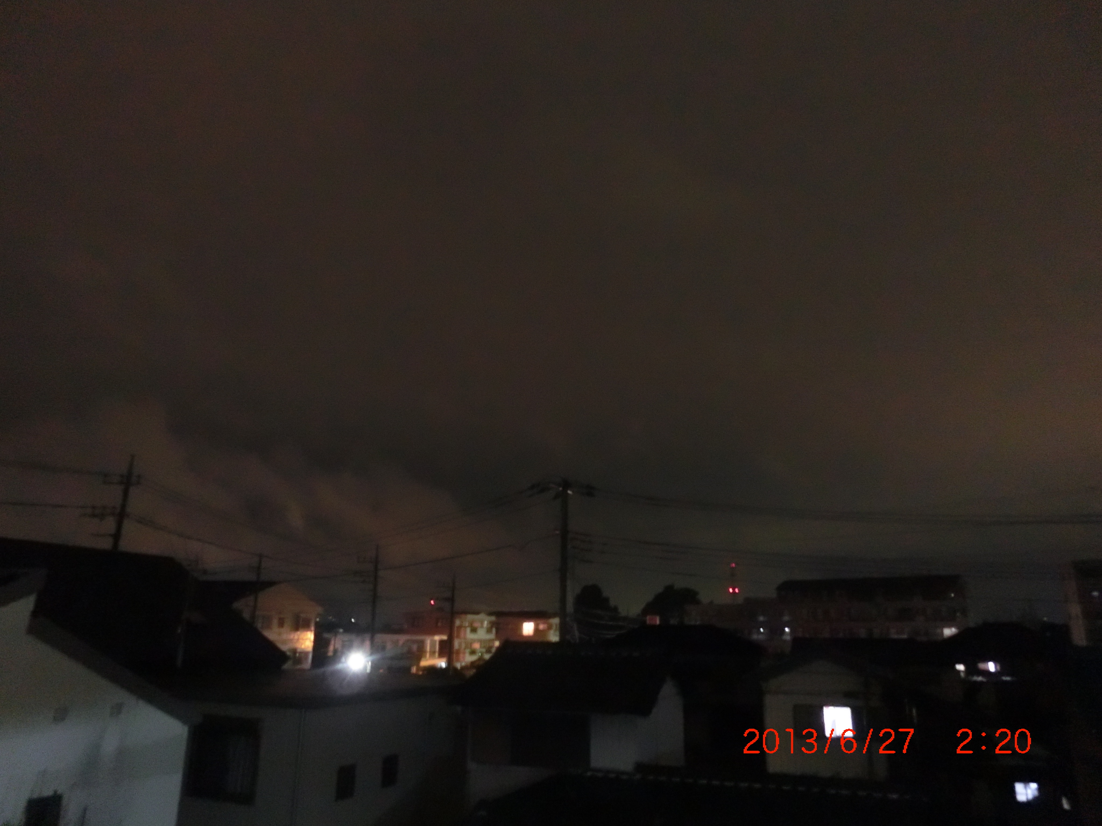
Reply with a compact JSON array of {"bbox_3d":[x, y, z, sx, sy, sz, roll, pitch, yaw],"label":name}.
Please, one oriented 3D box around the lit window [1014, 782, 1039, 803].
[{"bbox_3d":[16.198,12.927,26.026,0.821,0.747,0.100,-6,-18,22],"label":"lit window"}]

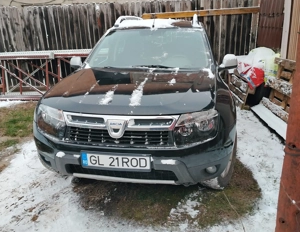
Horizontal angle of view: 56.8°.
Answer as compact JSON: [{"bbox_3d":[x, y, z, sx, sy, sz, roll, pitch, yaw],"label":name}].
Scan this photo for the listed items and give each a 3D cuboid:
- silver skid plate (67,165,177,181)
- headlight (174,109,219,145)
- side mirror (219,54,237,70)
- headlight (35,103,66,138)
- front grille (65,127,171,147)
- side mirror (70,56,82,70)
[{"bbox_3d":[-0.230,0.512,2.229,0.870,0.080,0.120,2,16,10],"label":"silver skid plate"},{"bbox_3d":[0.374,0.089,2.080,0.350,0.240,0.280,-1,16,0],"label":"headlight"},{"bbox_3d":[0.888,-0.590,3.116,0.210,0.180,0.130,2,16,10],"label":"side mirror"},{"bbox_3d":[-0.817,0.045,2.292,0.350,0.240,0.280,5,17,20],"label":"headlight"},{"bbox_3d":[-0.244,0.157,2.078,0.850,0.145,0.100,2,16,10],"label":"front grille"},{"bbox_3d":[-0.893,-0.655,3.433,0.210,0.180,0.130,2,16,10],"label":"side mirror"}]

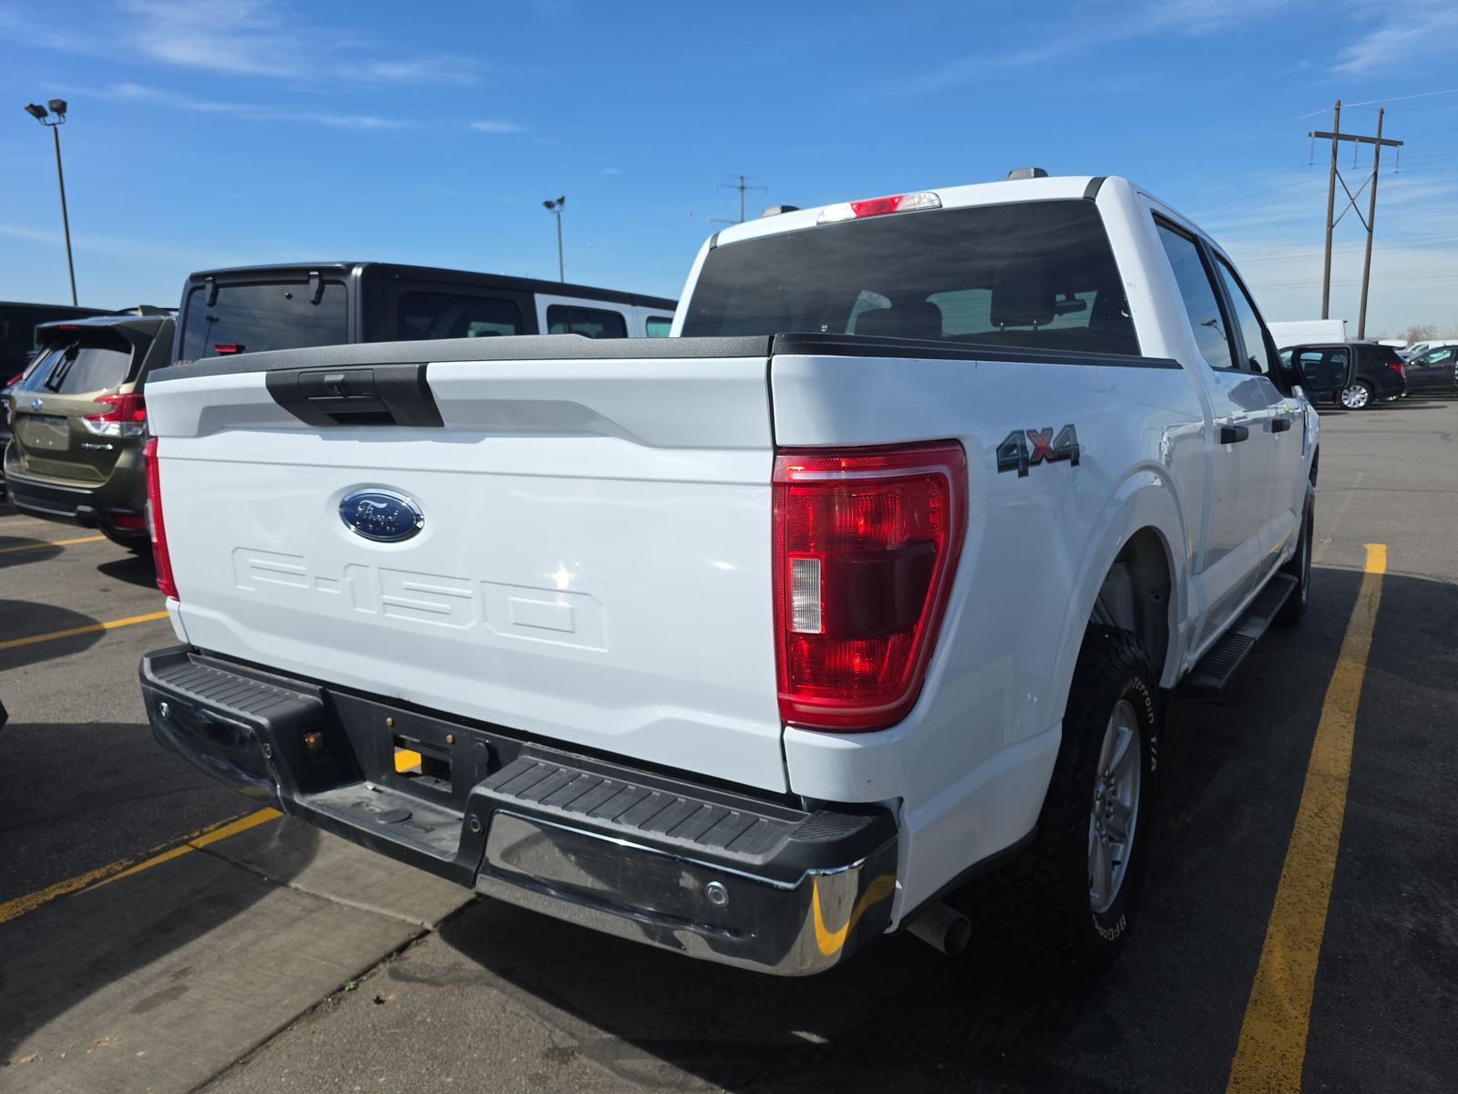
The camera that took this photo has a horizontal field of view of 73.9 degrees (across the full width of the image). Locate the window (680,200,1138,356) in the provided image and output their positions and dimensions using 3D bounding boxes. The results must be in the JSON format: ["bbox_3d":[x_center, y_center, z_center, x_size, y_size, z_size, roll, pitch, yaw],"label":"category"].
[{"bbox_3d":[0.453,-0.798,3.103,1.640,0.510,0.090,5,-2,35],"label":"window"}]

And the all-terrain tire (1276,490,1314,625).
[{"bbox_3d":[2.932,0.028,5.192,0.275,0.800,0.800,5,11,35],"label":"all-terrain tire"}]

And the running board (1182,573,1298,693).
[{"bbox_3d":[2.007,0.323,3.774,0.170,0.080,2.000,5,10,35],"label":"running board"}]

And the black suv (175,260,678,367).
[{"bbox_3d":[-0.816,-0.630,6.188,1.880,1.860,4.750,5,12,34],"label":"black suv"}]

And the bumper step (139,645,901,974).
[{"bbox_3d":[-0.583,0.396,1.791,1.940,0.240,0.250,5,10,35],"label":"bumper step"}]

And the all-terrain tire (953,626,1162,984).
[{"bbox_3d":[0.779,0.562,2.237,0.275,0.800,0.800,5,11,35],"label":"all-terrain tire"}]

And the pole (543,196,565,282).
[{"bbox_3d":[-7.237,-10.378,41.882,1.000,9.100,0.700,-3,10,-9],"label":"pole"}]

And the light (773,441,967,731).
[{"bbox_3d":[0.188,0.046,1.260,0.190,0.390,0.200,5,10,35],"label":"light"}]

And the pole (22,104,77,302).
[{"bbox_3d":[-18.190,-7.502,26.726,1.100,9.100,0.800,-8,12,-33],"label":"pole"}]

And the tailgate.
[{"bbox_3d":[-0.583,-0.035,1.741,1.650,0.632,0.120,5,10,35],"label":"tailgate"}]

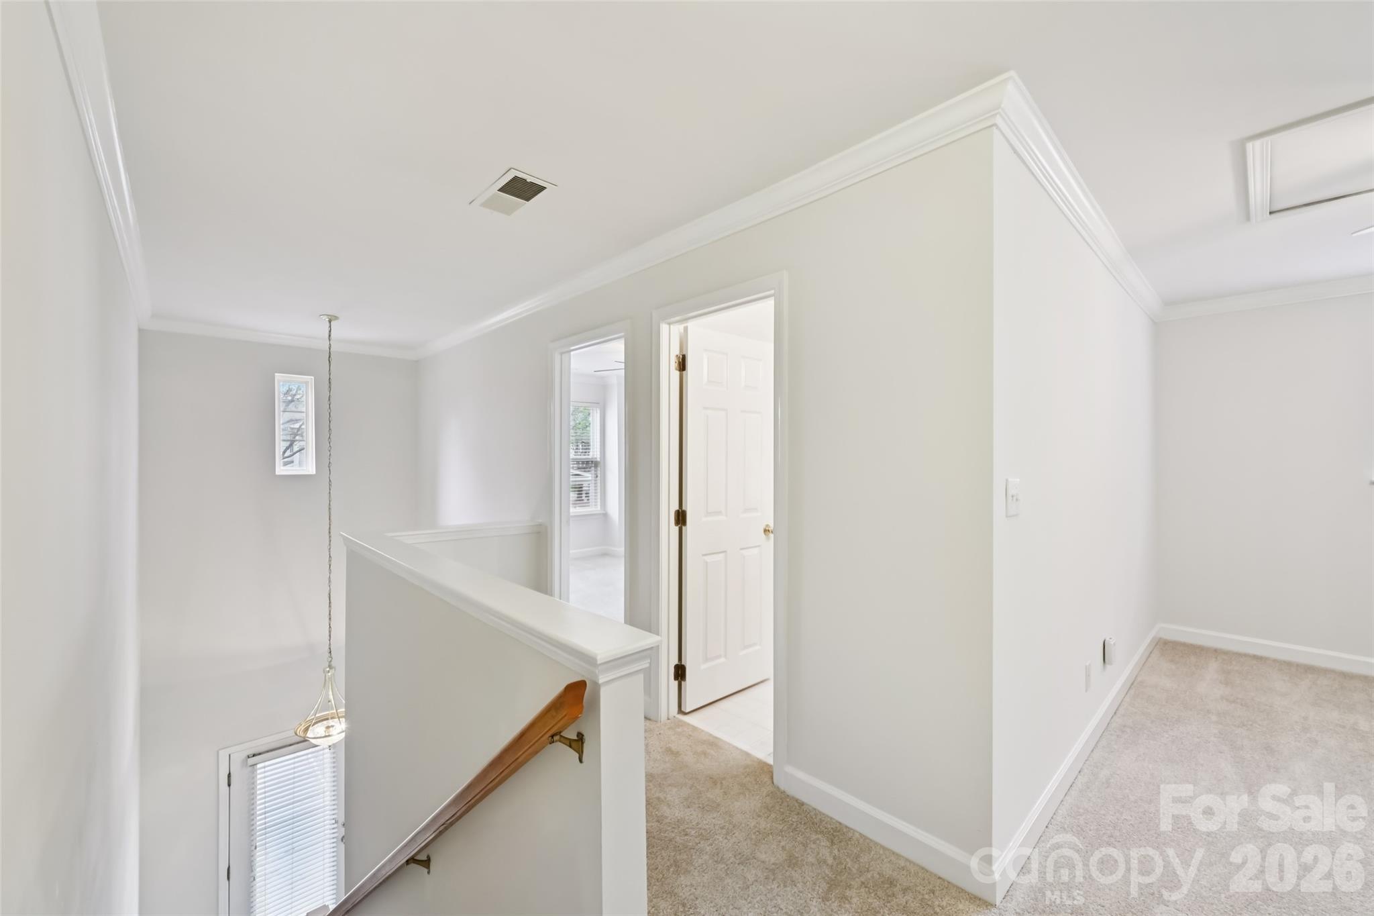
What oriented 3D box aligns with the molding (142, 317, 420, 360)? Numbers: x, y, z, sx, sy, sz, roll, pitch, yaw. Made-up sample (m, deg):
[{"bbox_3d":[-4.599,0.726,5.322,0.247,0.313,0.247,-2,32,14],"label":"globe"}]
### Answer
[{"bbox_3d":[-3.414,-1.025,4.688,1.949,0.095,0.080,0,0,-43],"label":"molding"}]

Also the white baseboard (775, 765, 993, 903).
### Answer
[{"bbox_3d":[0.666,1.287,1.869,0.016,0.112,0.762,0,0,-44],"label":"white baseboard"}]

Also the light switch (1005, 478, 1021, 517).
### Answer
[{"bbox_3d":[1.057,0.128,1.728,0.120,0.118,0.014,0,0,-43],"label":"light switch"}]

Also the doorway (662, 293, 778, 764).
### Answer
[{"bbox_3d":[0.157,0.330,2.480,0.130,2.030,0.715,0,0,-44],"label":"doorway"}]

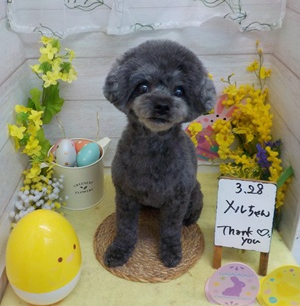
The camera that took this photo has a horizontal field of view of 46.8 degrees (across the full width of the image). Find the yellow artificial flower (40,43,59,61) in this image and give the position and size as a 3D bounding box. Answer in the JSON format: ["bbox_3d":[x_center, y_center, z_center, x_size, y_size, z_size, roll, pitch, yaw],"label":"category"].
[{"bbox_3d":[-0.207,-0.208,0.713,0.033,0.033,0.018,0,16,0],"label":"yellow artificial flower"}]

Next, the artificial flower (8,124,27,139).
[{"bbox_3d":[-0.258,-0.042,0.675,0.035,0.034,0.018,-11,17,-17],"label":"artificial flower"}]

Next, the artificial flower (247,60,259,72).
[{"bbox_3d":[0.221,-0.189,0.751,0.026,0.025,0.020,8,17,13],"label":"artificial flower"}]

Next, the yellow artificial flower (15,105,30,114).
[{"bbox_3d":[-0.244,-0.083,0.664,0.028,0.018,0.026,-5,11,-9],"label":"yellow artificial flower"}]

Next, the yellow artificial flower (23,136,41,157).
[{"bbox_3d":[-0.234,-0.013,0.686,0.036,0.041,0.022,-3,16,-4],"label":"yellow artificial flower"}]

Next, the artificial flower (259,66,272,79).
[{"bbox_3d":[0.250,-0.174,0.751,0.029,0.028,0.020,-8,22,-13],"label":"artificial flower"}]

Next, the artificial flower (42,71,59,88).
[{"bbox_3d":[-0.211,-0.155,0.734,0.033,0.033,0.018,-3,16,-4],"label":"artificial flower"}]

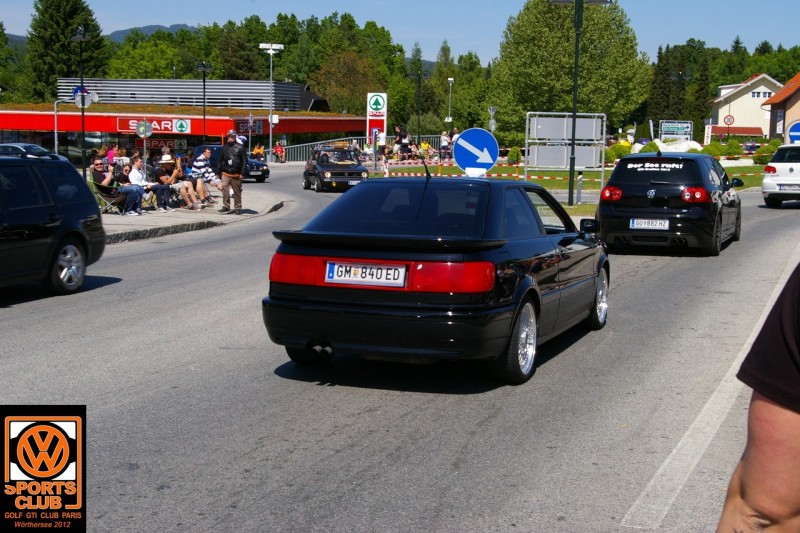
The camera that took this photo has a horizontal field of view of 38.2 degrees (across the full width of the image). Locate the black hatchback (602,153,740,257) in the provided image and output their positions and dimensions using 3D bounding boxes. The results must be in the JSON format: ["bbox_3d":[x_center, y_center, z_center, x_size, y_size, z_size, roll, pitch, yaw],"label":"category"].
[{"bbox_3d":[4.227,-1.035,17.750,1.780,1.450,4.220,3,7,22],"label":"black hatchback"}]

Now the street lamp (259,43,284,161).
[{"bbox_3d":[-7.084,-9.028,63.653,1.400,6.537,0.600,0,6,-6],"label":"street lamp"}]

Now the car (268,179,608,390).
[{"bbox_3d":[0.544,-0.038,9.080,1.730,1.325,4.380,3,7,20],"label":"car"}]

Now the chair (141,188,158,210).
[{"bbox_3d":[-5.377,-1.607,24.170,0.600,0.860,0.760,3,6,21],"label":"chair"}]

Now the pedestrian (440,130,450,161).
[{"bbox_3d":[2.529,-6.759,64.645,0.400,1.650,0.500,-3,7,-30],"label":"pedestrian"}]

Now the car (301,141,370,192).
[{"bbox_3d":[-2.159,-3.187,37.877,1.640,1.460,3.750,-1,6,-14],"label":"car"}]

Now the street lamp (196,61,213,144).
[{"bbox_3d":[-10.430,-8.277,61.718,0.850,5.313,0.850,2,6,9],"label":"street lamp"}]

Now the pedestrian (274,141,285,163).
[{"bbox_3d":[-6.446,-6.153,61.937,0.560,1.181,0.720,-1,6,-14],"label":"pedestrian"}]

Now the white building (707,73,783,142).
[{"bbox_3d":[39.384,-16.412,126.337,10.500,8.800,11.000,2,6,11],"label":"white building"}]

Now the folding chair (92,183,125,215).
[{"bbox_3d":[-5.755,-1.459,22.728,0.600,0.870,0.760,3,6,20],"label":"folding chair"}]

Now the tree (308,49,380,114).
[{"bbox_3d":[-4.908,-14.811,104.027,6.700,9.700,6.700,1,6,3],"label":"tree"}]

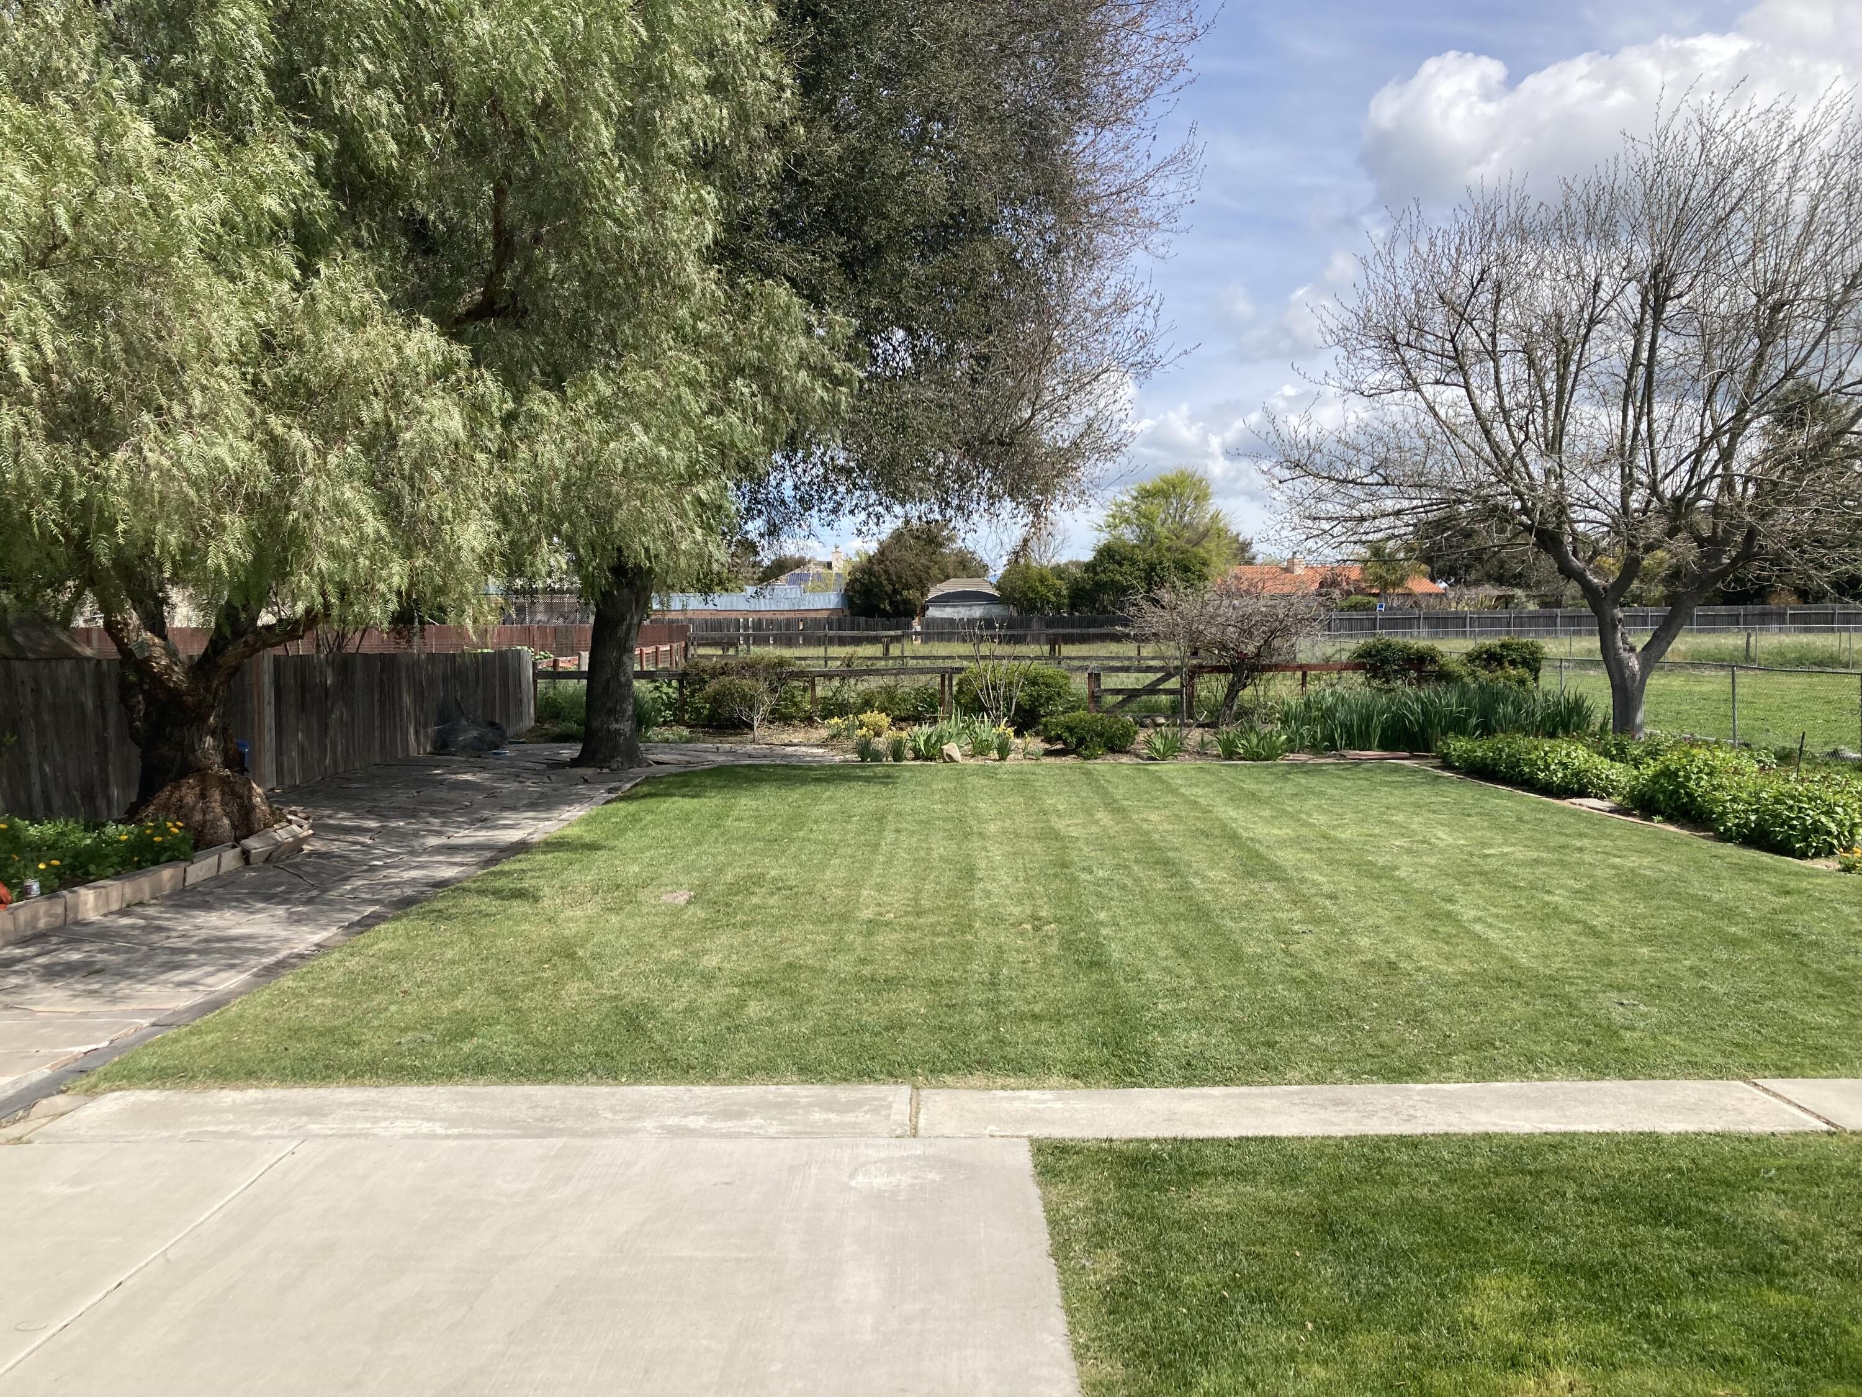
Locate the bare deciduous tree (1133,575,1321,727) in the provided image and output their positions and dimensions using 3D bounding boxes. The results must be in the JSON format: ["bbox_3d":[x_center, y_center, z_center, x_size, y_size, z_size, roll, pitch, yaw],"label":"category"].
[{"bbox_3d":[4.899,-0.745,25.300,3.050,2.450,2.700,0,3,0],"label":"bare deciduous tree"}]

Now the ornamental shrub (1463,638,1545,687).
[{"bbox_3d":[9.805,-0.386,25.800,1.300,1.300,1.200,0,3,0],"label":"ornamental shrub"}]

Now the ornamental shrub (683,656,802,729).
[{"bbox_3d":[-3.214,-0.112,25.700,2.050,1.200,1.700,0,3,0],"label":"ornamental shrub"}]

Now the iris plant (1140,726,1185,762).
[{"bbox_3d":[2.958,0.575,19.200,0.550,0.420,0.520,0,3,0],"label":"iris plant"}]

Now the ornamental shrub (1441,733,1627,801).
[{"bbox_3d":[6.985,0.723,17.200,1.100,0.500,3.500,0,3,0],"label":"ornamental shrub"}]

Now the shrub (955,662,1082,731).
[{"bbox_3d":[1.449,-0.012,25.000,2.050,1.150,1.800,0,3,0],"label":"shrub"}]

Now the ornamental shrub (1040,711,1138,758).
[{"bbox_3d":[2.169,0.490,20.700,1.350,0.620,1.200,0,3,0],"label":"ornamental shrub"}]

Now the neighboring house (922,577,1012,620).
[{"bbox_3d":[2.414,-5.960,102.000,6.100,4.400,7.000,0,3,0],"label":"neighboring house"}]

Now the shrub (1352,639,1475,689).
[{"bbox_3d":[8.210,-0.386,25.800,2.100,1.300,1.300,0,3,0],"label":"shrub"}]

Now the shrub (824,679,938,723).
[{"bbox_3d":[-0.870,0.051,26.500,2.000,0.850,1.300,0,3,0],"label":"shrub"}]

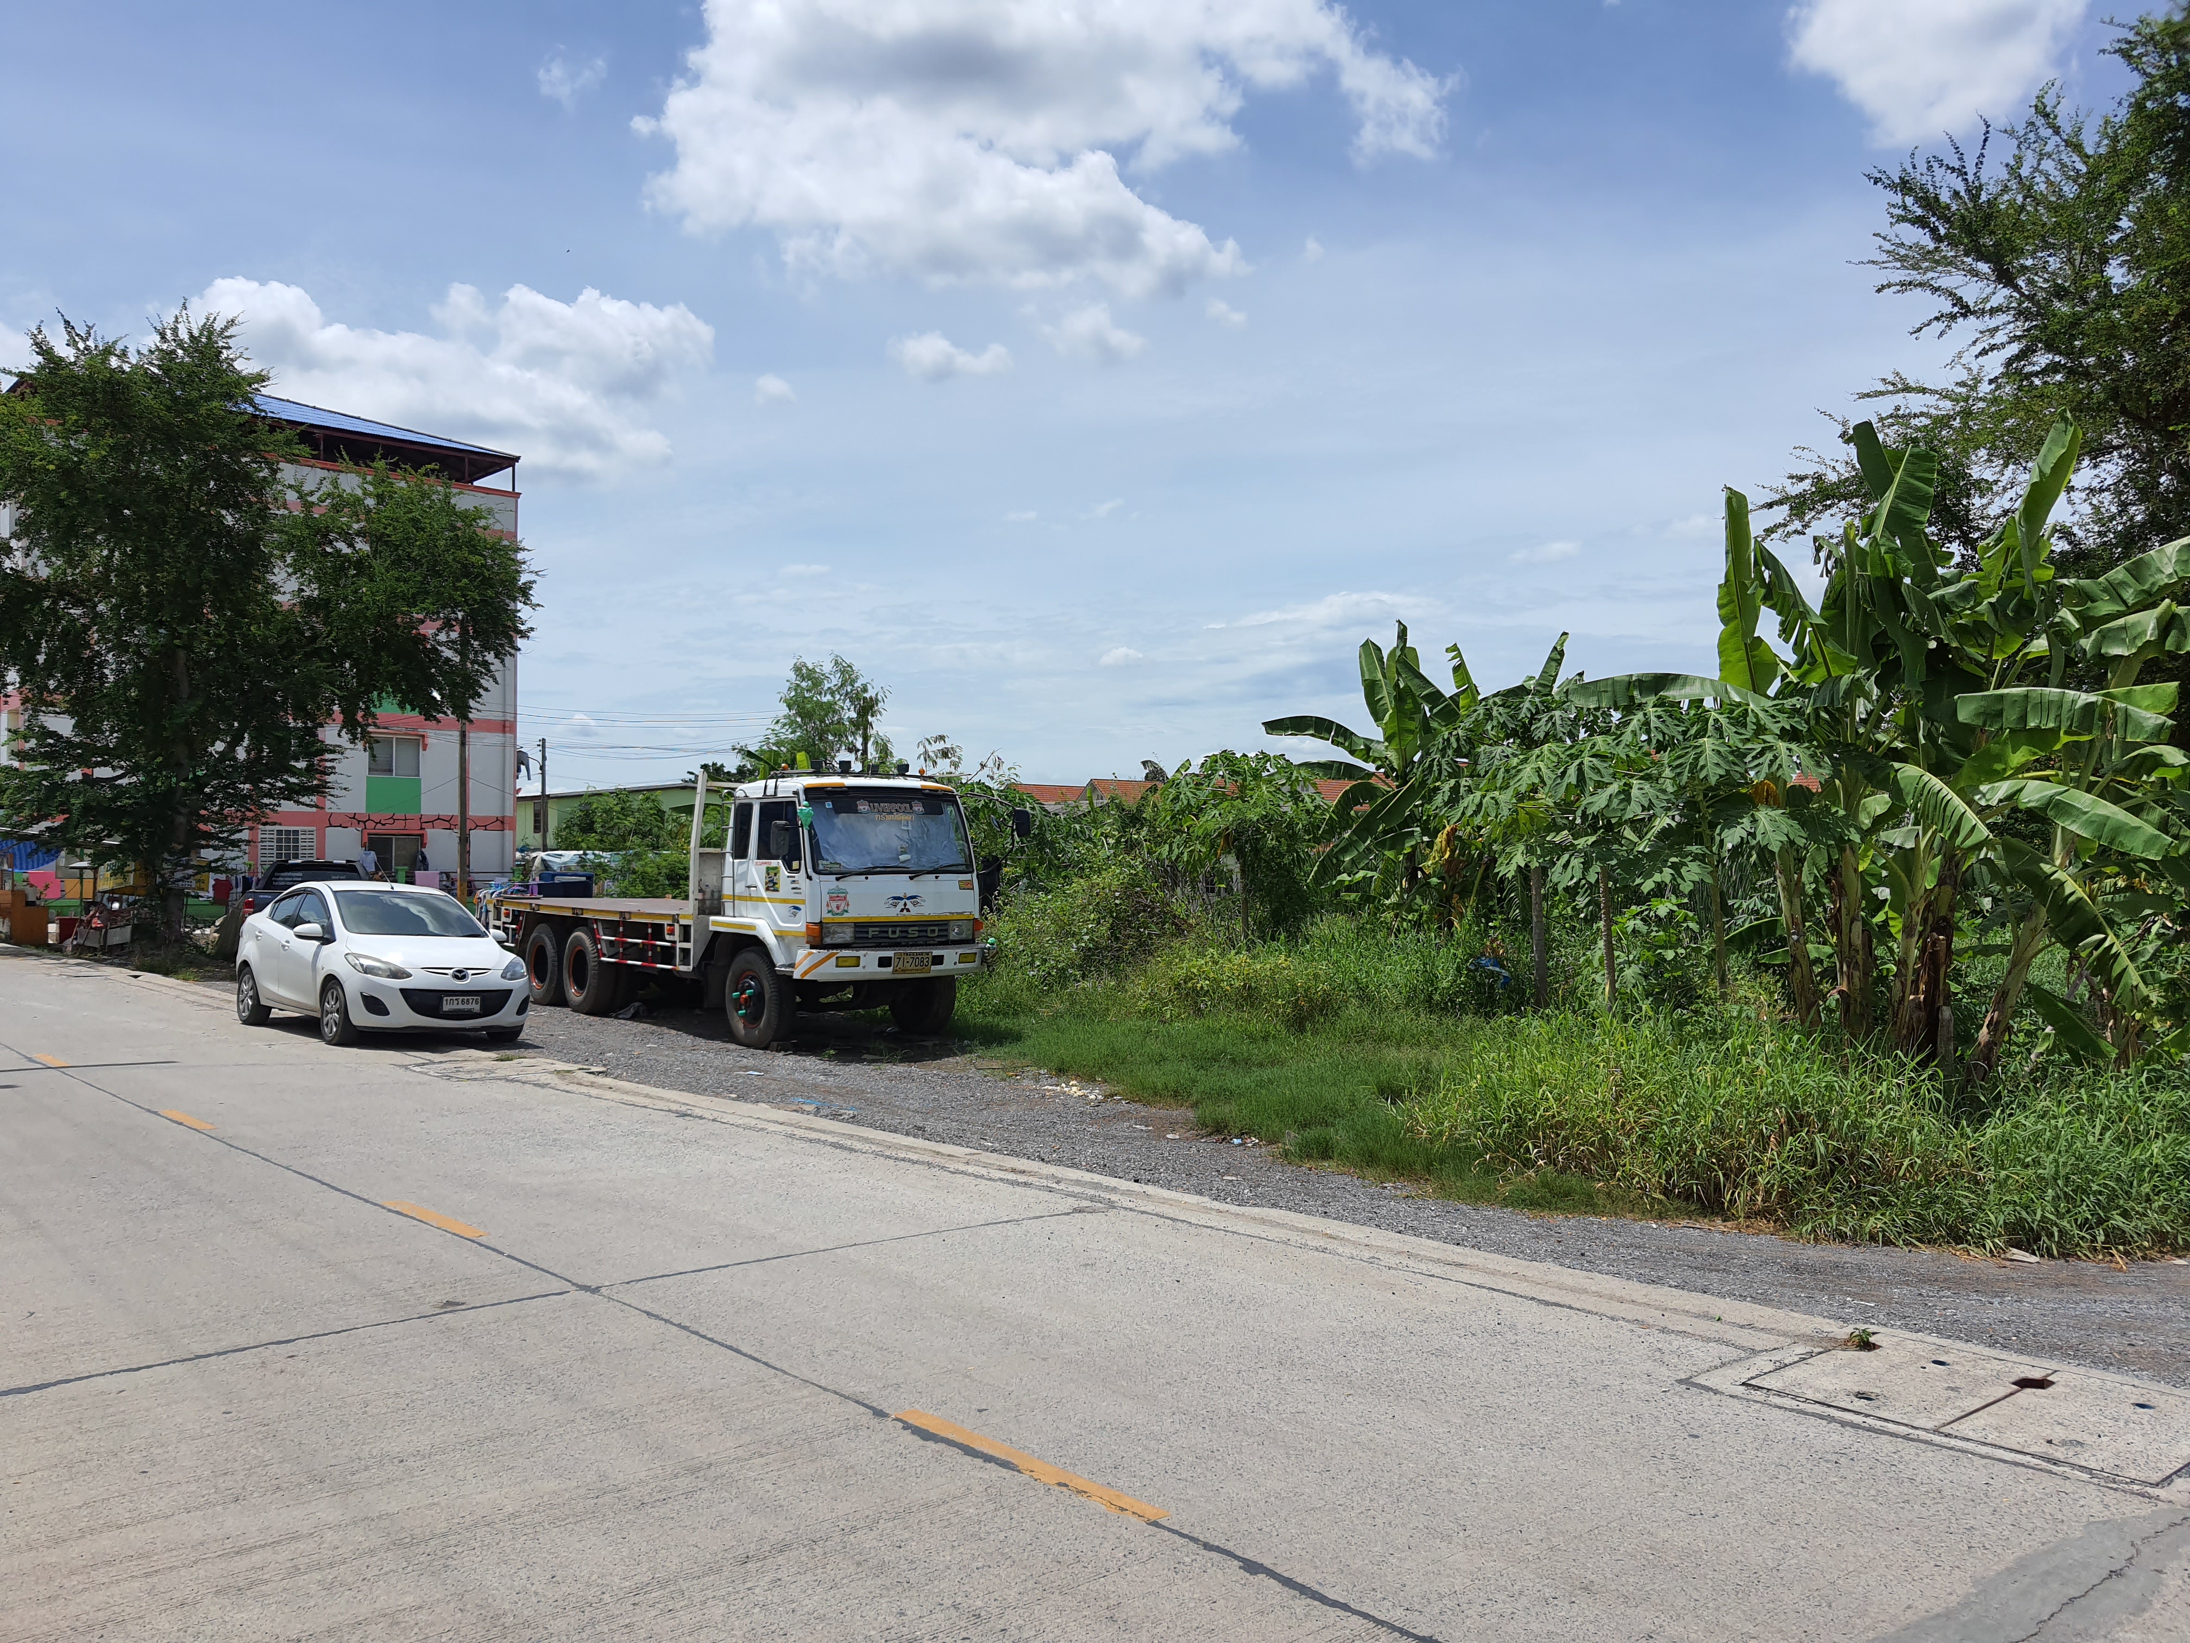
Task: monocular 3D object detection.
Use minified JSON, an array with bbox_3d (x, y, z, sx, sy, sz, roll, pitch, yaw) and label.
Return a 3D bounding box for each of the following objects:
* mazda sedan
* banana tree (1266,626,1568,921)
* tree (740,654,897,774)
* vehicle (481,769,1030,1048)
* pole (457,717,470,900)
[{"bbox_3d":[-7.049,1.323,16.140,1.720,1.475,4.260,1,-3,-43],"label":"mazda sedan"},{"bbox_3d":[4.796,-0.308,24.723,4.400,5.200,4.000,0,-2,0],"label":"banana tree"},{"bbox_3d":[-6.477,-0.480,39.038,4.200,6.900,4.000,0,-2,0],"label":"tree"},{"bbox_3d":[-4.534,0.908,19.558,2.450,2.820,8.850,1,-2,-38],"label":"vehicle"},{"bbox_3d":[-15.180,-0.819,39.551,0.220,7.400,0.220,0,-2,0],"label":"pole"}]

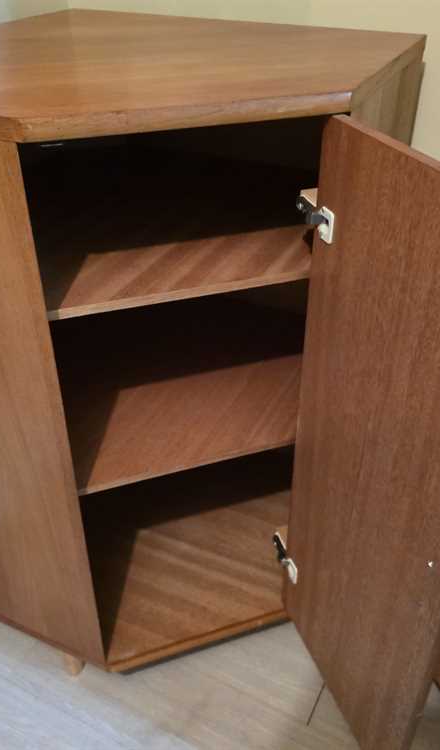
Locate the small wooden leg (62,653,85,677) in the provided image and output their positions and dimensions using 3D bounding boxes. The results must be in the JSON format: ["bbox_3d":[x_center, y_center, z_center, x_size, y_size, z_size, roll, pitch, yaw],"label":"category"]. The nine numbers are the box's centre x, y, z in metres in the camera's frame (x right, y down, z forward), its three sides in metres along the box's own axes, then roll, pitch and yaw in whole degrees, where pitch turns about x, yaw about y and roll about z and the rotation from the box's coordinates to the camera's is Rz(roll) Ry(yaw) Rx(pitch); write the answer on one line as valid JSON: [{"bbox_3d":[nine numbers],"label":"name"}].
[{"bbox_3d":[-0.295,0.580,1.342,0.037,0.060,0.037,16,38,20],"label":"small wooden leg"}]

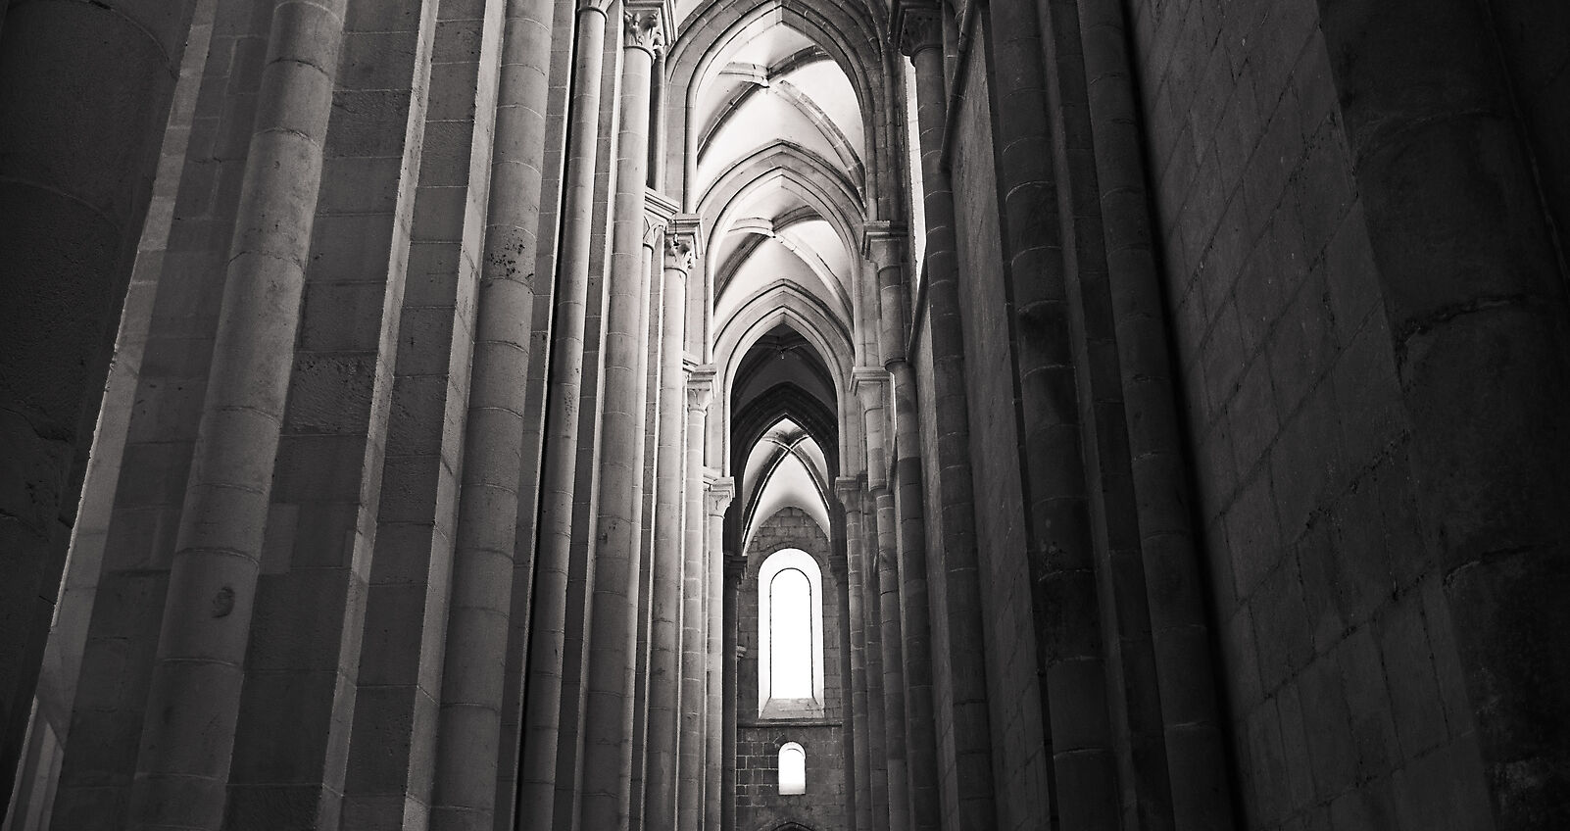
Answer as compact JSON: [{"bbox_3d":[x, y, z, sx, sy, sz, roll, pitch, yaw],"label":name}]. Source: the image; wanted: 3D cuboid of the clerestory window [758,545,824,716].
[{"bbox_3d":[0.167,6.947,44.492,2.098,5.676,0.600,0,-25,0],"label":"clerestory window"}]

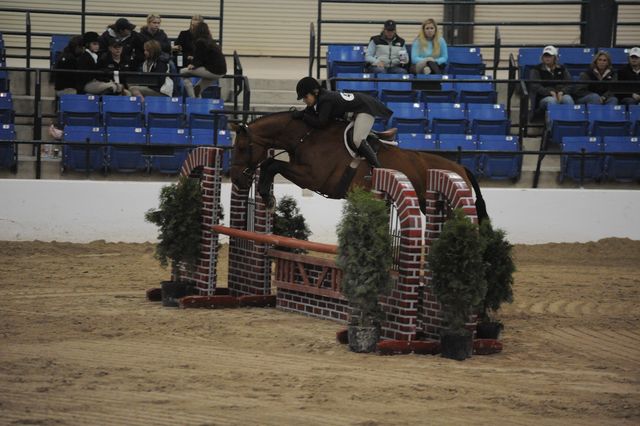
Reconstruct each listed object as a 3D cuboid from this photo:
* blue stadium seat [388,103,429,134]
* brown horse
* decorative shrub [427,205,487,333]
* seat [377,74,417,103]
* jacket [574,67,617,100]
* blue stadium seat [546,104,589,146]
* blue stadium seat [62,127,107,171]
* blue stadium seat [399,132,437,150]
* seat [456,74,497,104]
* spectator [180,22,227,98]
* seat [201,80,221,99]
[{"bbox_3d":[1.086,-1.042,44.100,0.500,0.660,0.450,1,4,-9],"label":"blue stadium seat"},{"bbox_3d":[0.355,-0.434,32.800,2.450,1.030,0.580,0,5,-24],"label":"brown horse"},{"bbox_3d":[1.153,0.491,29.800,0.480,1.040,0.480,1,4,0],"label":"decorative shrub"},{"bbox_3d":[0.991,-1.480,46.263,0.510,0.610,0.420,1,4,-6],"label":"seat"},{"bbox_3d":[3.609,-1.660,46.462,0.540,0.520,0.360,1,4,-6],"label":"jacket"},{"bbox_3d":[3.315,-1.112,47.598,0.520,0.670,0.420,1,4,-7],"label":"blue stadium seat"},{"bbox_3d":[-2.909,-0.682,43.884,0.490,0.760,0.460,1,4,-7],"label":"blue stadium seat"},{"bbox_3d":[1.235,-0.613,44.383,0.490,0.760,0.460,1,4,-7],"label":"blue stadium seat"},{"bbox_3d":[2.024,-1.477,46.363,0.510,0.610,0.420,1,4,-6],"label":"seat"},{"bbox_3d":[-1.508,-1.889,45.980,0.680,1.150,0.480,0,4,-23],"label":"spectator"},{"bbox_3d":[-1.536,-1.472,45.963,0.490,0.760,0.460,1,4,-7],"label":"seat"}]

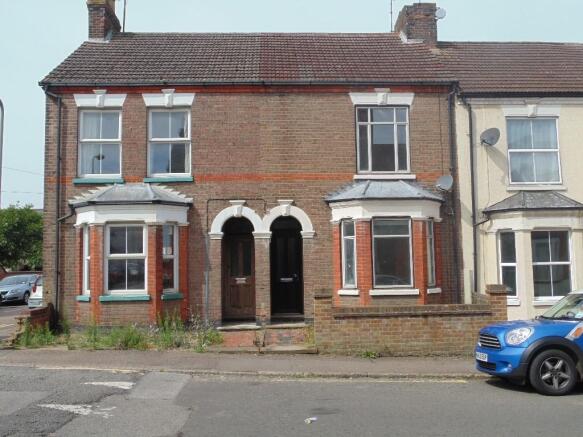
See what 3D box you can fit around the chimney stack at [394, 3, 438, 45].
[{"bbox_3d":[3.916,-5.826,17.954,0.947,1.282,1.300,-1,-5,-3],"label":"chimney stack"}]

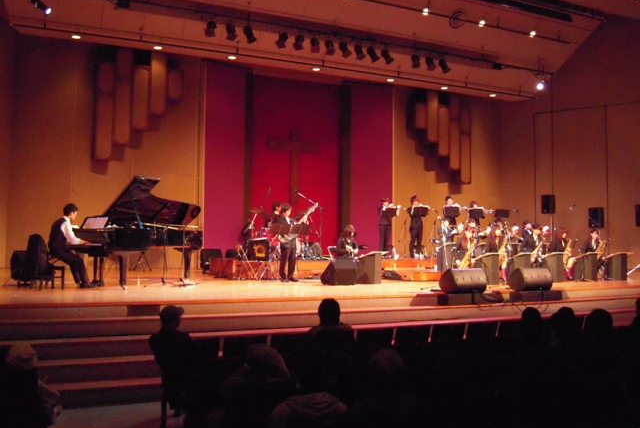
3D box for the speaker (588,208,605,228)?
[{"bbox_3d":[8.011,0.119,18.200,0.310,0.580,0.360,2,-3,-32],"label":"speaker"}]

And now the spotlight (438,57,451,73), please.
[{"bbox_3d":[4.223,-5.036,21.319,0.400,0.580,0.330,0,-3,12],"label":"spotlight"}]

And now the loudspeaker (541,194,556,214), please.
[{"bbox_3d":[7.561,-0.314,20.800,0.360,0.630,0.380,3,-3,-35],"label":"loudspeaker"}]

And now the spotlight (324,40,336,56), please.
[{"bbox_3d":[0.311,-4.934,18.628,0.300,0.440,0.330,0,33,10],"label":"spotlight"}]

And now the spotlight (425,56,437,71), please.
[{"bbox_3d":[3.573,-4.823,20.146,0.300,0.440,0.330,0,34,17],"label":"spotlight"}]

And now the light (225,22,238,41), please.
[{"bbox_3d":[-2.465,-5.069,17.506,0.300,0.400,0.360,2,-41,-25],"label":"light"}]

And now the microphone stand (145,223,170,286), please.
[{"bbox_3d":[-3.111,0.794,12.277,0.550,1.151,0.700,1,-3,-12],"label":"microphone stand"}]

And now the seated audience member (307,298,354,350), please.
[{"bbox_3d":[0.069,1.445,6.160,0.500,1.260,0.750,1,-3,-16],"label":"seated audience member"}]

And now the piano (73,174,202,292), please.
[{"bbox_3d":[-3.070,0.332,11.624,1.550,1.950,2.743,-2,-4,44],"label":"piano"}]

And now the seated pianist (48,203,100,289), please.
[{"bbox_3d":[-4.080,0.549,10.511,0.520,1.380,0.860,-2,-4,44],"label":"seated pianist"}]

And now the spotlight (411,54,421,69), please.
[{"bbox_3d":[3.164,-5.052,20.825,0.290,0.450,0.330,2,-3,-25],"label":"spotlight"}]

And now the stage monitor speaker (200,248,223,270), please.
[{"bbox_3d":[-2.831,1.226,16.400,0.550,0.580,0.450,2,-3,-26],"label":"stage monitor speaker"}]

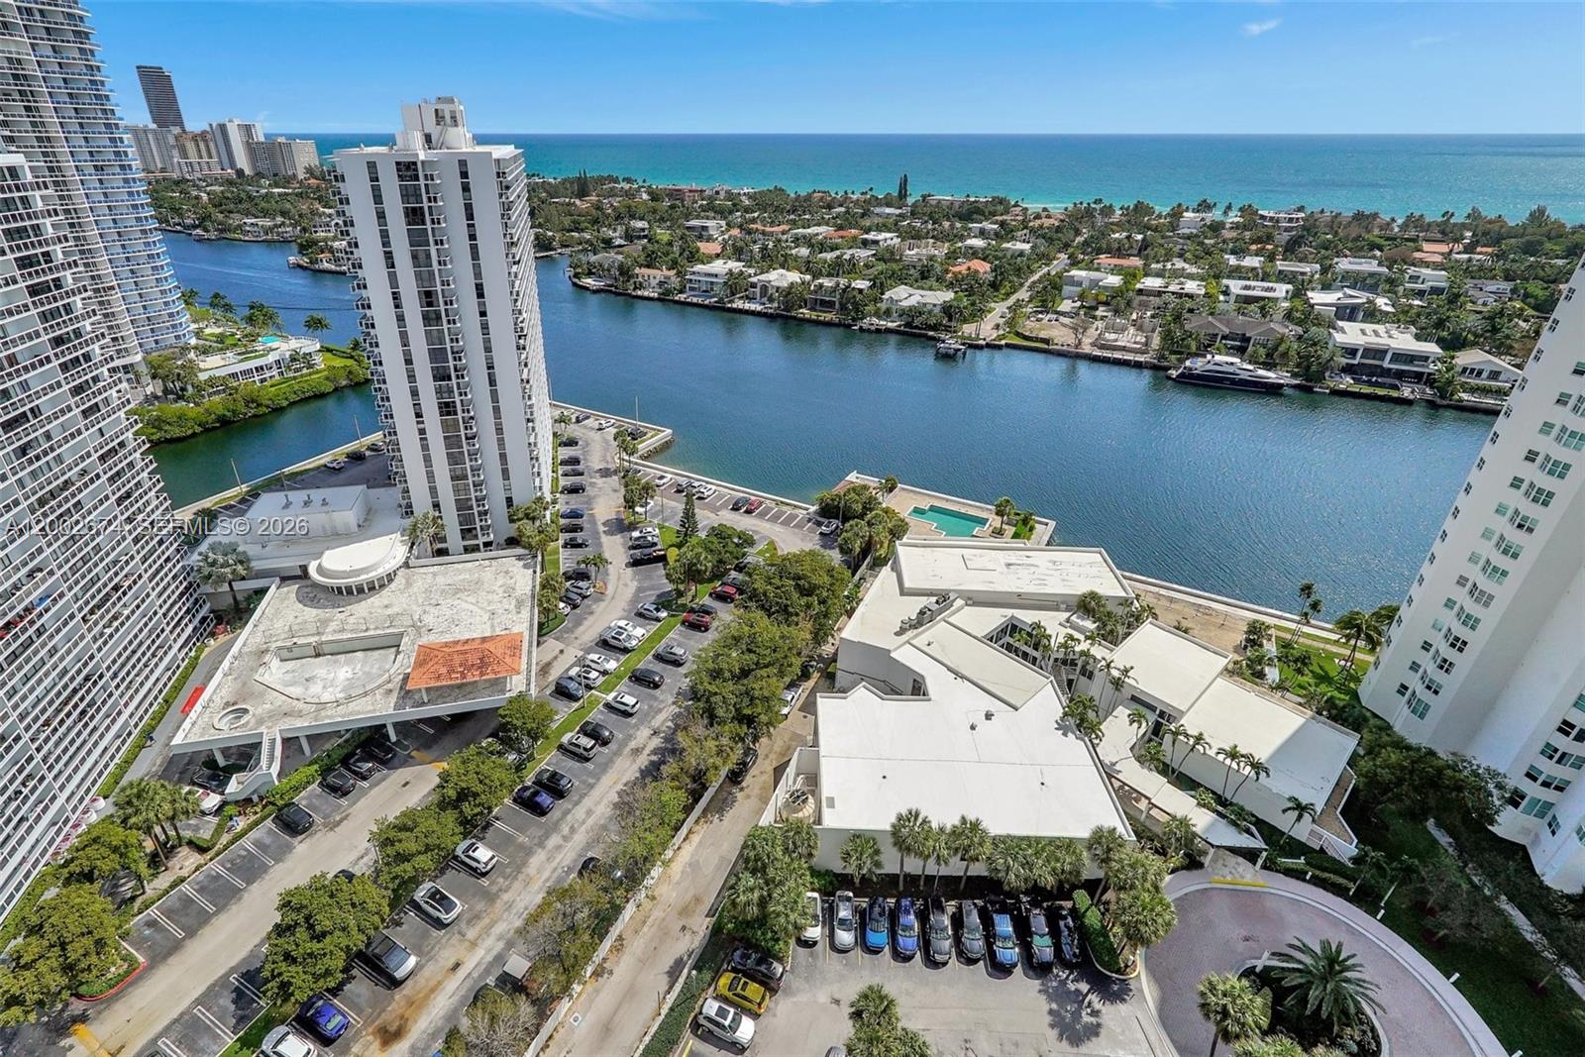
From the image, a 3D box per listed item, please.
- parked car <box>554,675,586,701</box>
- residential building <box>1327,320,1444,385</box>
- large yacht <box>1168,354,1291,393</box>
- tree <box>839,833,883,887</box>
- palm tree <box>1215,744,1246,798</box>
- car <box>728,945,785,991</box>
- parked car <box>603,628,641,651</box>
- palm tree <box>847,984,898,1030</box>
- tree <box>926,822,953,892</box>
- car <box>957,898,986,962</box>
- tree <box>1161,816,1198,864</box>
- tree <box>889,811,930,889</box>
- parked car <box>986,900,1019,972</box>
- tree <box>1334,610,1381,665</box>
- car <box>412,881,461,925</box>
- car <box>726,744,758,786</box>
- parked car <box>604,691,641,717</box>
[{"bbox_3d":[-28.400,20.330,89.710,4.300,1.550,1.810,15,33,24],"label":"parked car"},{"bbox_3d":[176.442,-54.186,214.275,25.500,8.400,29.000,14,32,23],"label":"residential building"},{"bbox_3d":[127.200,-46.300,205.500,30.400,8.400,6.600,14,32,24],"label":"large yacht"},{"bbox_3d":[6.300,31.600,66.000,3.800,6.100,3.800,0,29,0],"label":"tree"},{"bbox_3d":[44.300,25.079,71.744,3.100,7.700,3.100,0,29,0],"label":"palm tree"},{"bbox_3d":[-3.010,37.490,60.140,4.600,1.570,1.850,14,32,23],"label":"car"},{"bbox_3d":[-25.192,16.374,103.460,5.200,1.800,1.930,13,32,22],"label":"parked car"},{"bbox_3d":[5.740,36.270,51.247,3.600,8.400,3.600,0,29,0],"label":"palm tree"},{"bbox_3d":[13.682,31.478,66.515,2.900,9.000,2.900,0,29,0],"label":"tree"},{"bbox_3d":[16.130,35.820,62.980,1.900,1.650,4.680,3,30,5],"label":"car"},{"bbox_3d":[37.200,30.400,68.300,3.400,6.000,3.400,0,29,0],"label":"tree"},{"bbox_3d":[10.000,29.002,62.473,3.500,10.000,3.500,0,29,0],"label":"tree"},{"bbox_3d":[19.144,37.028,64.054,1.920,1.750,4.750,1,29,3],"label":"parked car"},{"bbox_3d":[74.700,14.700,93.200,5.500,8.900,5.500,0,29,0],"label":"tree"},{"bbox_3d":[-32.700,34.290,64.863,4.850,1.600,1.920,15,33,25],"label":"car"},{"bbox_3d":[-5.465,25.632,77.012,1.870,1.550,4.750,15,33,24],"label":"car"},{"bbox_3d":[-20.574,20.952,85.185,4.750,1.650,1.900,15,33,25],"label":"parked car"}]

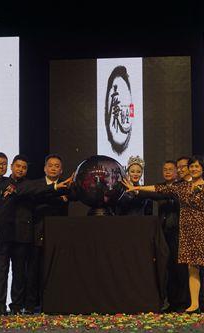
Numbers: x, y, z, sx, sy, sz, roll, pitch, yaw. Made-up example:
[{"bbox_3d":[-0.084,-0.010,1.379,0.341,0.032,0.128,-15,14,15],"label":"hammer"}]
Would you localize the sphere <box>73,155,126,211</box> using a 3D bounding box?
[{"bbox_3d":[-0.020,0.172,10.600,0.575,0.585,0.575,0,-7,0],"label":"sphere"}]

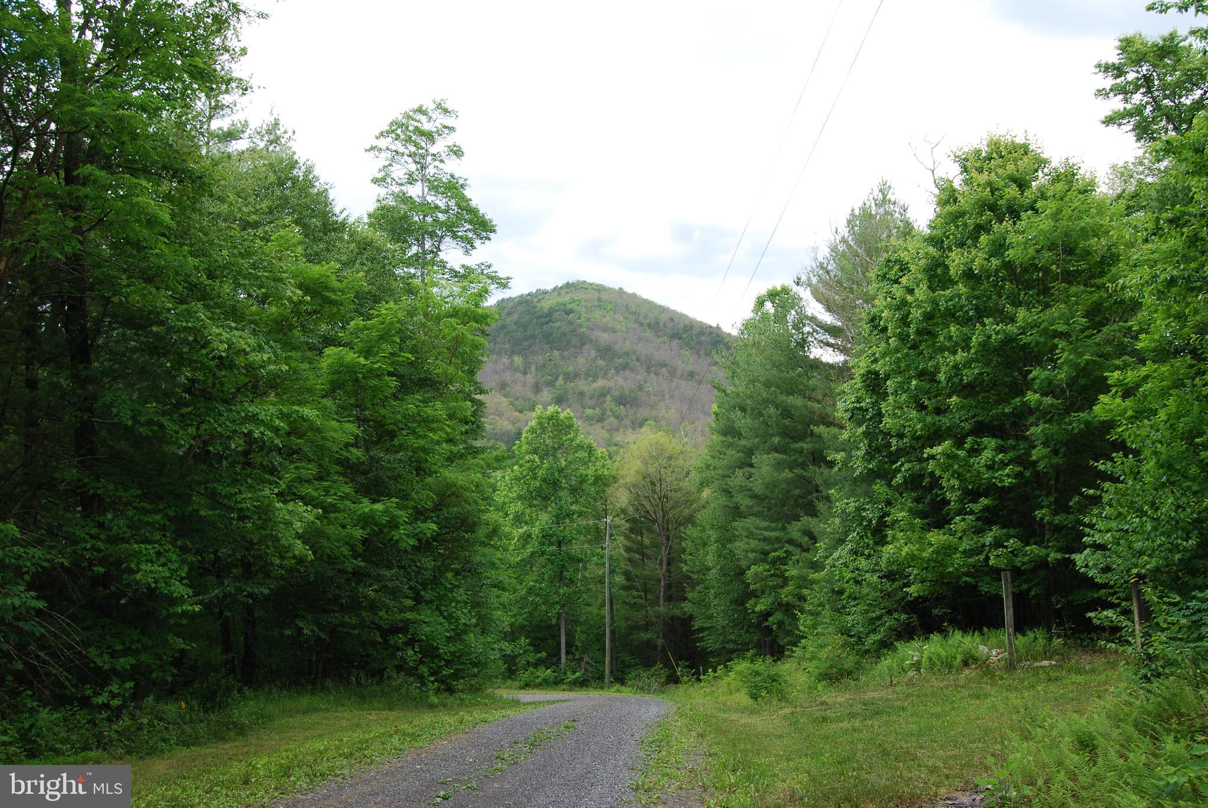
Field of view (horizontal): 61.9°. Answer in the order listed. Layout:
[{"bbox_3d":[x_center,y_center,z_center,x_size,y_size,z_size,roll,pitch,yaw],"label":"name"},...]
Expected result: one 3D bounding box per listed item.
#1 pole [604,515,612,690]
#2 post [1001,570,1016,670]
[{"bbox_3d":[0.227,10.178,52.316,0.260,8.709,0.260,0,-11,0],"label":"pole"},{"bbox_3d":[6.888,3.678,17.152,0.130,1.627,0.130,-2,-11,11],"label":"post"}]

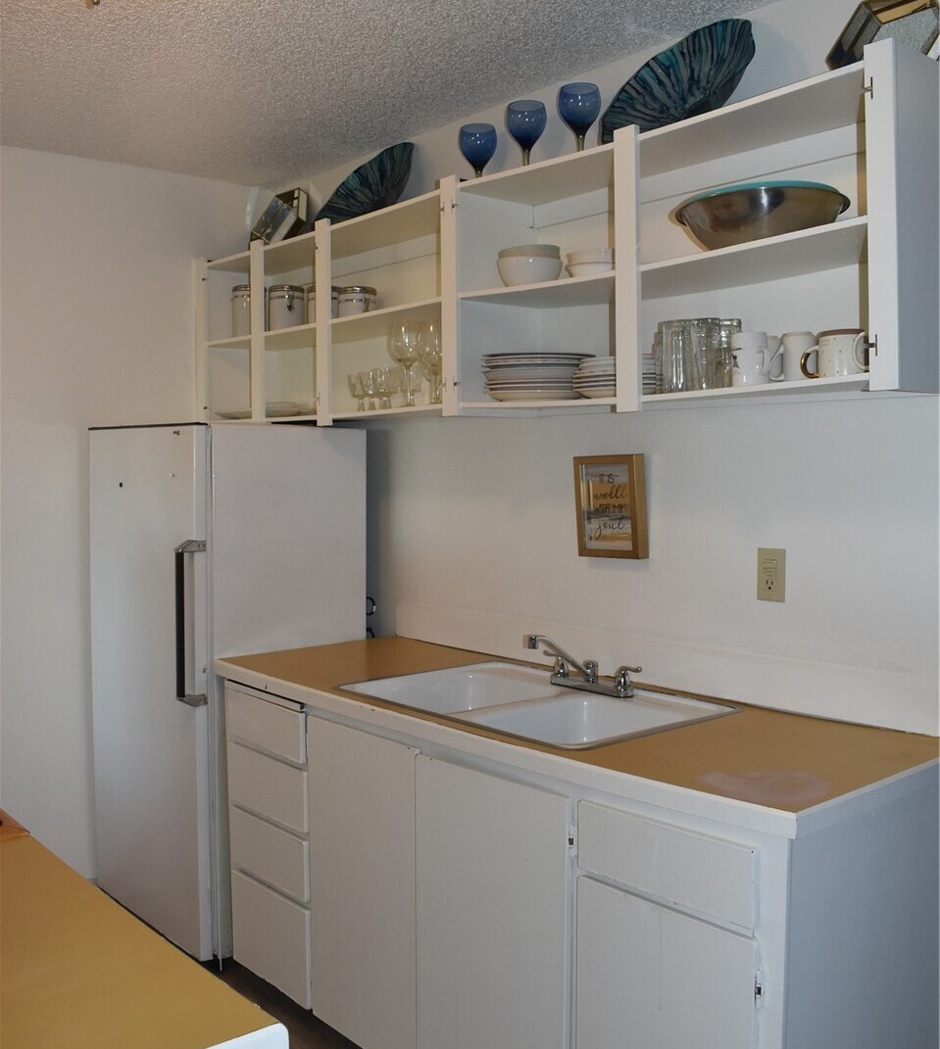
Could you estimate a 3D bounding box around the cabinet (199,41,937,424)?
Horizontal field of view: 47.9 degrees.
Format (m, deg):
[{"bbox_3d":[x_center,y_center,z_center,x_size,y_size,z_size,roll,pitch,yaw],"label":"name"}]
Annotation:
[{"bbox_3d":[-0.007,-0.568,2.804,0.294,0.597,2.517,-2,3,-41],"label":"cabinet"}]

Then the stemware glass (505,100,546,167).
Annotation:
[{"bbox_3d":[0.142,-0.937,2.619,0.099,0.202,0.099,0,3,0],"label":"stemware glass"}]

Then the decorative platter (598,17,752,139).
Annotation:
[{"bbox_3d":[0.473,-0.940,2.321,0.390,0.390,0.100,3,-35,48],"label":"decorative platter"}]

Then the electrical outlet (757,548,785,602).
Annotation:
[{"bbox_3d":[0.657,0.110,2.299,0.009,0.115,0.071,-2,3,-41],"label":"electrical outlet"}]

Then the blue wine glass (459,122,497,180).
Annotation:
[{"bbox_3d":[0.023,-0.933,2.760,0.099,0.202,0.099,0,3,0],"label":"blue wine glass"}]

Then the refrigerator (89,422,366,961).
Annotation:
[{"bbox_3d":[-0.779,0.475,3.351,0.622,1.565,0.735,-2,3,-41],"label":"refrigerator"}]

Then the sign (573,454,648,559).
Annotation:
[{"bbox_3d":[0.347,-0.044,2.607,0.038,0.254,0.200,-8,7,-41],"label":"sign"}]

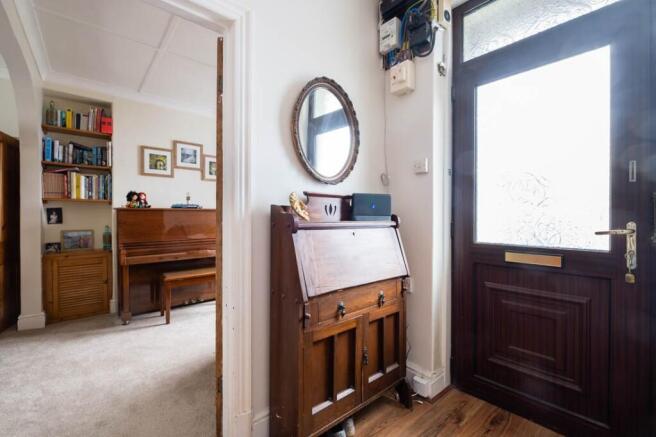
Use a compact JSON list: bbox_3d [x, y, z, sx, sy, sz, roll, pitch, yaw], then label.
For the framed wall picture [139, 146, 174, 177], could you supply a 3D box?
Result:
[{"bbox_3d":[-2.197,-0.715,3.523,0.363,0.356,0.020,0,0,-41],"label":"framed wall picture"}]

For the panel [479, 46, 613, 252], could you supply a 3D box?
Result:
[{"bbox_3d":[1.140,-0.332,1.510,0.025,0.979,0.586,0,0,-44],"label":"panel"}]

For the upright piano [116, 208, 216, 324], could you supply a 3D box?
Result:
[{"bbox_3d":[-1.770,0.505,3.530,1.510,1.210,0.570,0,0,-41],"label":"upright piano"}]

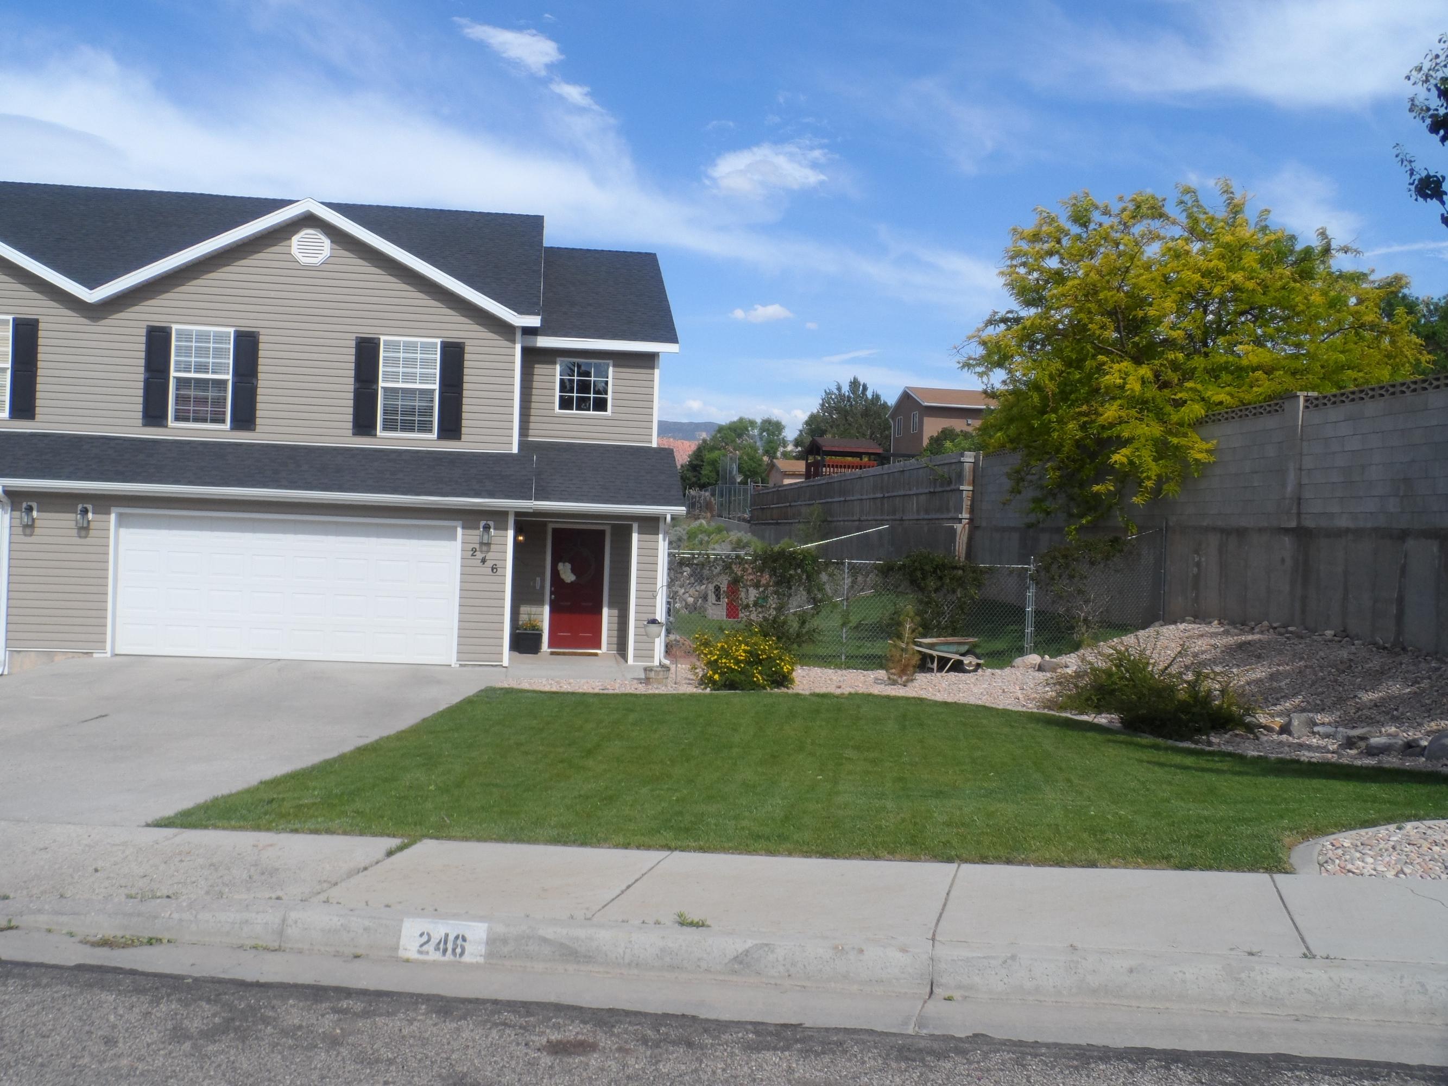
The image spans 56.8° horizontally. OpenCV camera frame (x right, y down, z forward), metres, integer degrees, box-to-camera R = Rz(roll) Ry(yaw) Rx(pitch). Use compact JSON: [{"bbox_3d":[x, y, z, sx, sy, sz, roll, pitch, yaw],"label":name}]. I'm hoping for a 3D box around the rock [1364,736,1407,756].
[{"bbox_3d":[5.858,1.793,11.850,0.360,0.190,0.280,2,0,0],"label":"rock"}]

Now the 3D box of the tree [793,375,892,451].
[{"bbox_3d":[6.833,-5.954,77.000,5.600,7.800,5.200,2,0,0],"label":"tree"}]

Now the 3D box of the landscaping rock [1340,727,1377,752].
[{"bbox_3d":[5.779,1.789,12.200,0.340,0.210,0.290,2,0,0],"label":"landscaping rock"}]

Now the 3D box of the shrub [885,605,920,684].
[{"bbox_3d":[2.572,1.468,19.200,0.530,1.140,0.500,2,0,0],"label":"shrub"}]

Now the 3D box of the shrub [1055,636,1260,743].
[{"bbox_3d":[4.207,1.400,13.100,2.000,0.950,1.700,2,0,0],"label":"shrub"}]

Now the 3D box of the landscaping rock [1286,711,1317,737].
[{"bbox_3d":[5.673,1.784,13.150,0.320,0.240,0.290,2,0,0],"label":"landscaping rock"}]

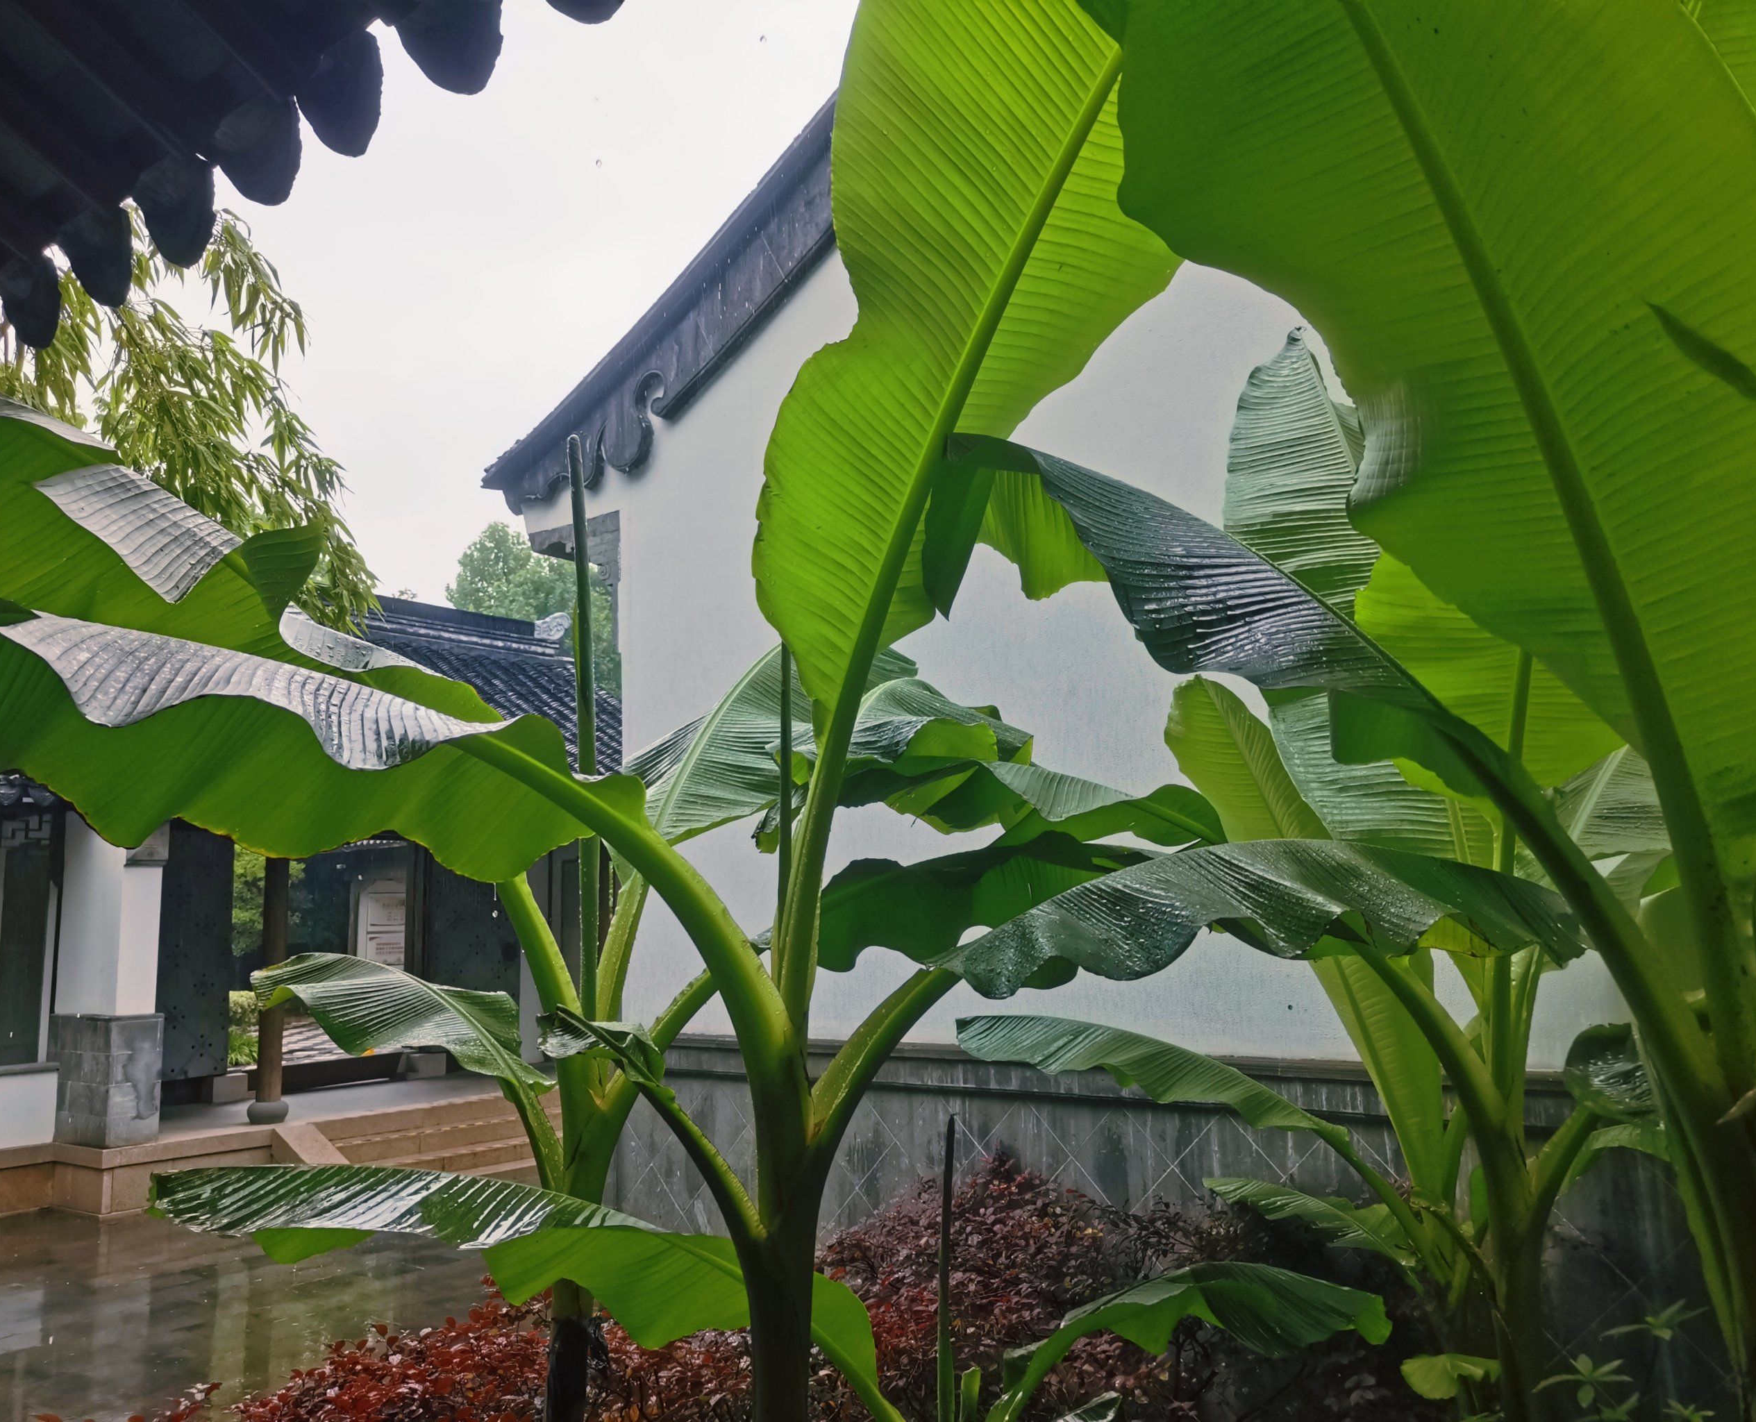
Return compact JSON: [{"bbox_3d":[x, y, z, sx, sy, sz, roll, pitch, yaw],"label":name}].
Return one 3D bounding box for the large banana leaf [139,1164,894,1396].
[{"bbox_3d":[-0.762,1.200,3.150,1.450,0.420,0.420,-1,-8,-6],"label":"large banana leaf"}]

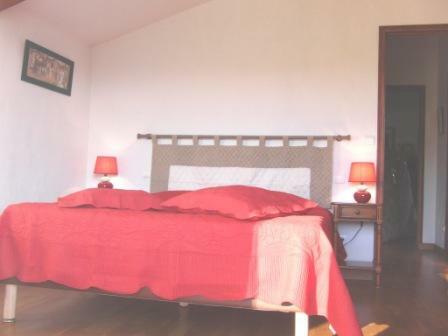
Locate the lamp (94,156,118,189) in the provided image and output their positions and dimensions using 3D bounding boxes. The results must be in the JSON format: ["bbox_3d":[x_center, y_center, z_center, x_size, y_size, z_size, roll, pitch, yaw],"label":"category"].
[{"bbox_3d":[-1.073,0.064,4.374,0.217,0.334,0.217,1,-1,12],"label":"lamp"}]

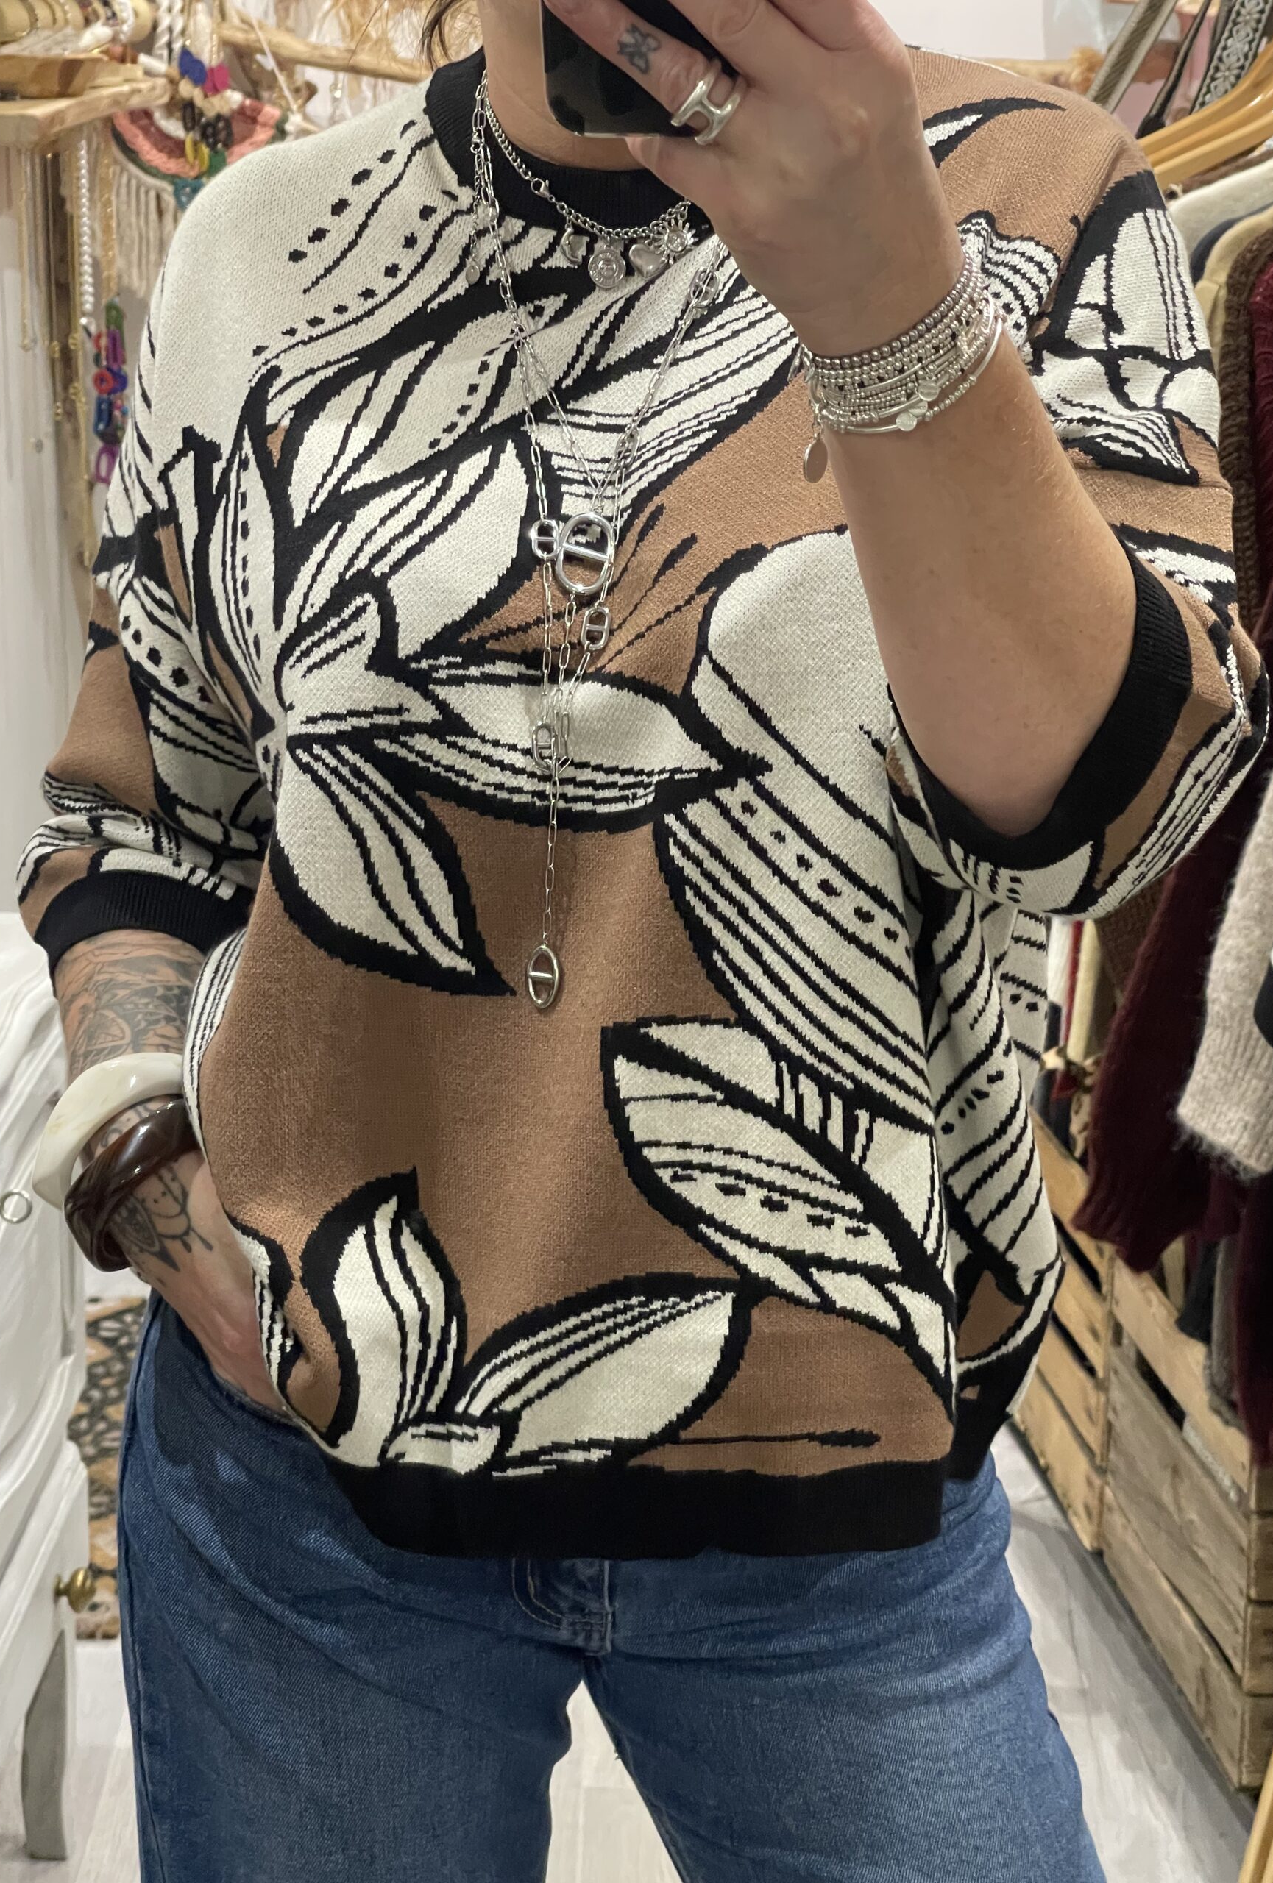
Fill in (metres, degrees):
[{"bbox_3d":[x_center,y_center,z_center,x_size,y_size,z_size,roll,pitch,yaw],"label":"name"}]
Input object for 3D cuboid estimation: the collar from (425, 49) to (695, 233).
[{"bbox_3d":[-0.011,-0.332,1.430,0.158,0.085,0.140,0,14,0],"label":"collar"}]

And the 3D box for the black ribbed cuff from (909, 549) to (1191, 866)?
[{"bbox_3d":[0.162,-0.093,1.360,0.120,0.055,0.115,7,53,23],"label":"black ribbed cuff"}]

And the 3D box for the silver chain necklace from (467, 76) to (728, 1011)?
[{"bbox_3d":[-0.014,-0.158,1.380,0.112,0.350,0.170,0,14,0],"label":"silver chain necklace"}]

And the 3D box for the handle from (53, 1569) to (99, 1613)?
[{"bbox_3d":[-0.418,0.484,2.600,0.031,0.031,0.031,1,14,5],"label":"handle"}]

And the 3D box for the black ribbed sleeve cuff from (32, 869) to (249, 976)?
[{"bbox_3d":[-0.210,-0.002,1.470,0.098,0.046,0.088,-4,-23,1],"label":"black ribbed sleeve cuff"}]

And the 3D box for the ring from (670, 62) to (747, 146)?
[{"bbox_3d":[0.024,-0.282,1.170,0.016,0.024,0.022,30,12,-3],"label":"ring"}]

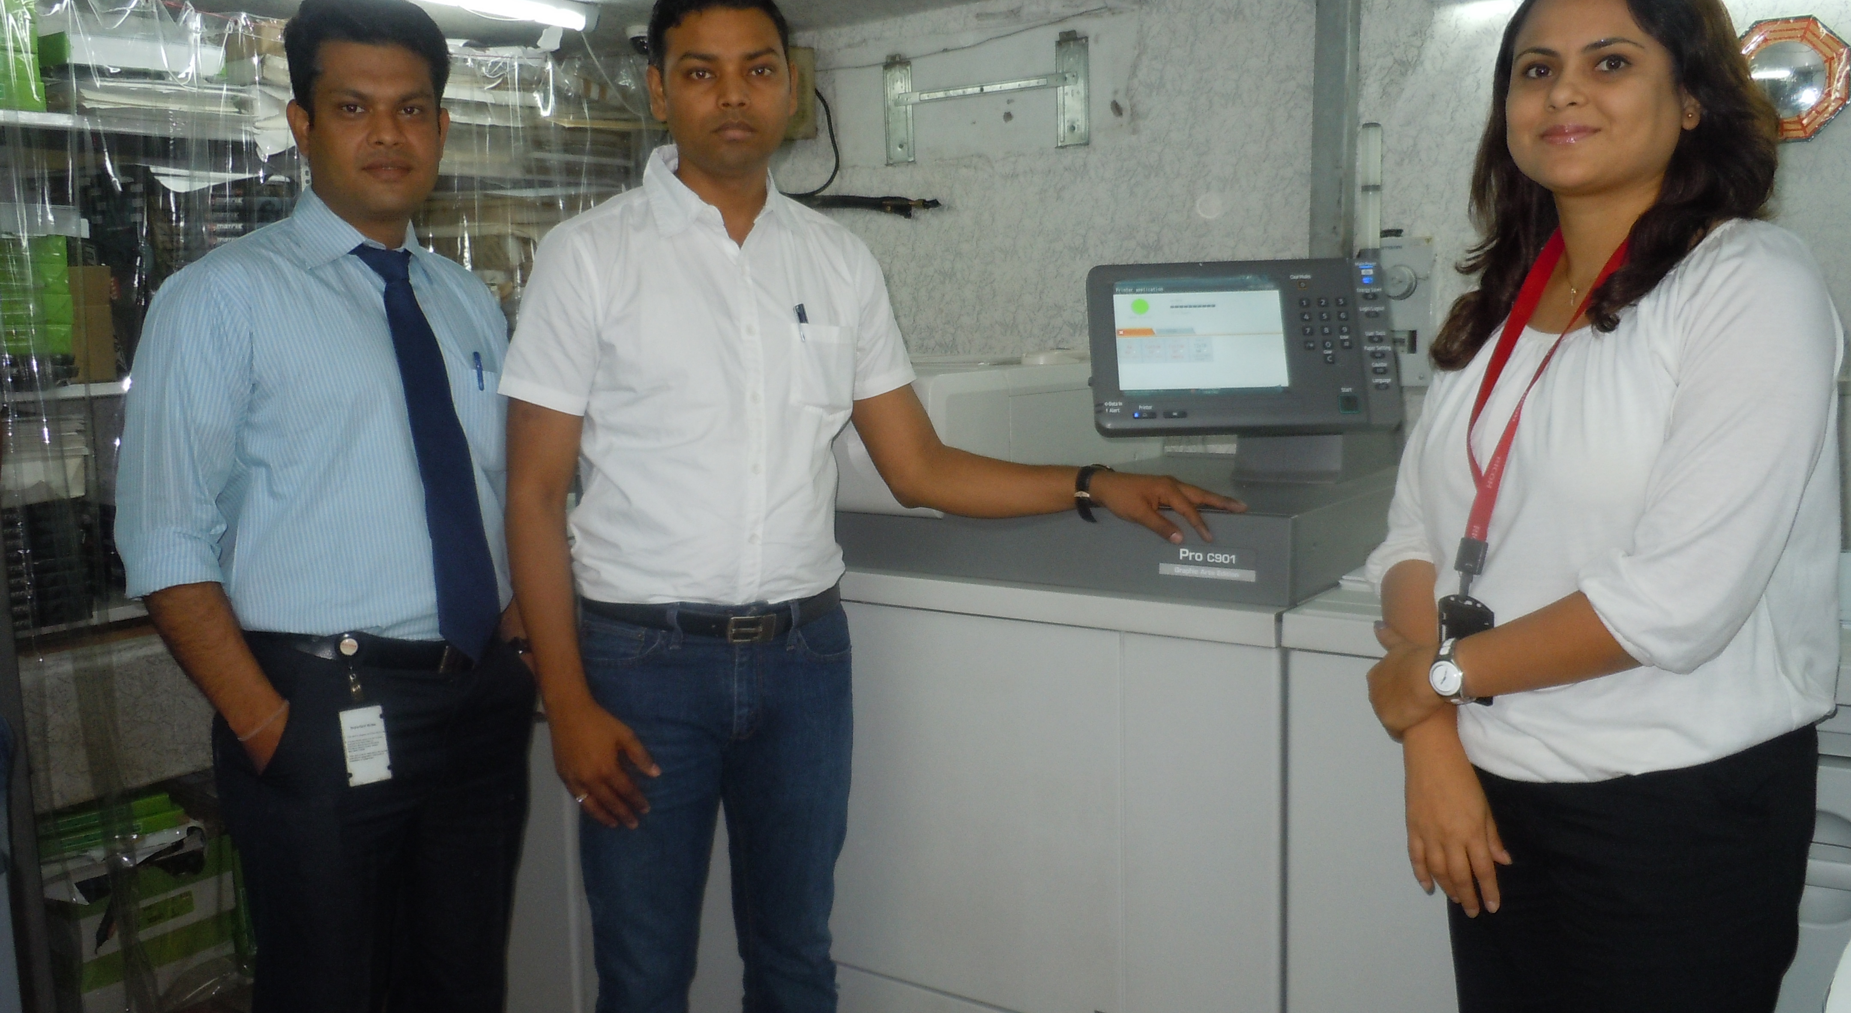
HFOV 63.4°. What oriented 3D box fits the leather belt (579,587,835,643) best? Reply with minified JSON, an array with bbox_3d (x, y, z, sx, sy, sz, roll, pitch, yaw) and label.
[{"bbox_3d":[-0.250,0.108,1.740,0.320,0.048,0.240,-5,9,-26],"label":"leather belt"}]

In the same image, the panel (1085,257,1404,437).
[{"bbox_3d":[0.405,-0.207,1.936,0.394,0.236,0.048,-1,-20,1],"label":"panel"}]

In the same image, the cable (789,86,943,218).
[{"bbox_3d":[-0.177,-0.855,3.604,0.478,0.327,0.060,4,10,33],"label":"cable"}]

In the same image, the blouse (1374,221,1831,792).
[{"bbox_3d":[0.583,-0.021,1.330,0.310,0.460,0.415,-7,10,-32],"label":"blouse"}]

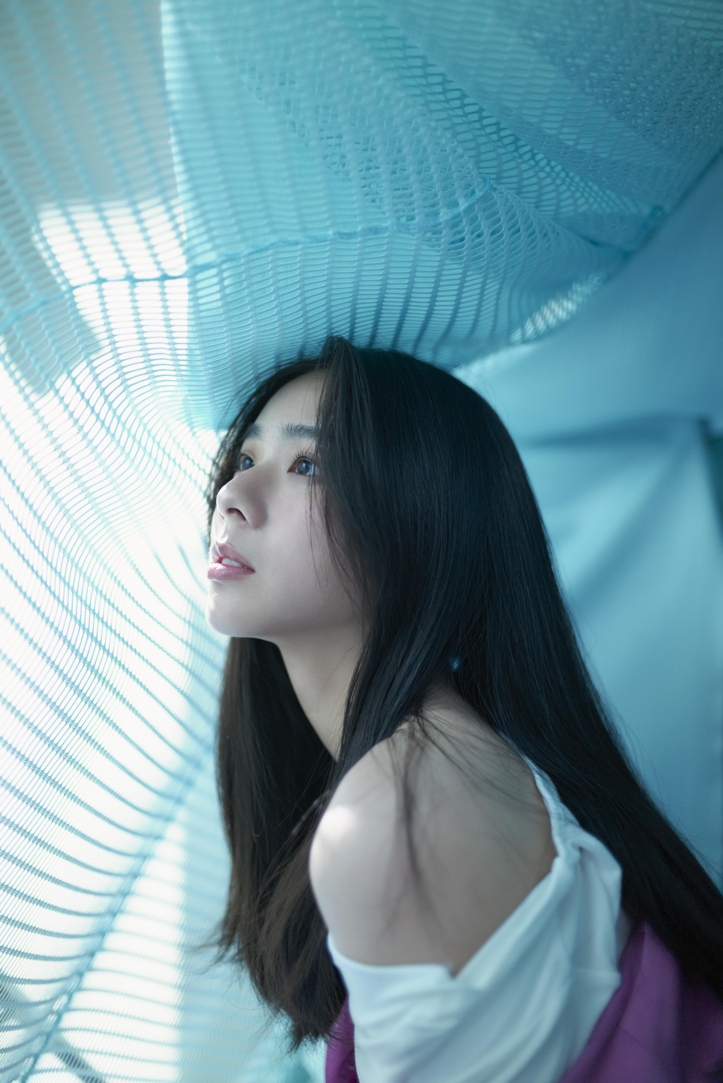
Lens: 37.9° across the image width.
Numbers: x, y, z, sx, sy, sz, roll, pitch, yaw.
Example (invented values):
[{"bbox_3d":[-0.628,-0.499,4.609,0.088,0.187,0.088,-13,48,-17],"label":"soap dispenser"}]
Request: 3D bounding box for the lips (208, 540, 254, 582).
[{"bbox_3d":[-0.087,0.014,0.672,0.017,0.024,0.048,24,-13,-40],"label":"lips"}]

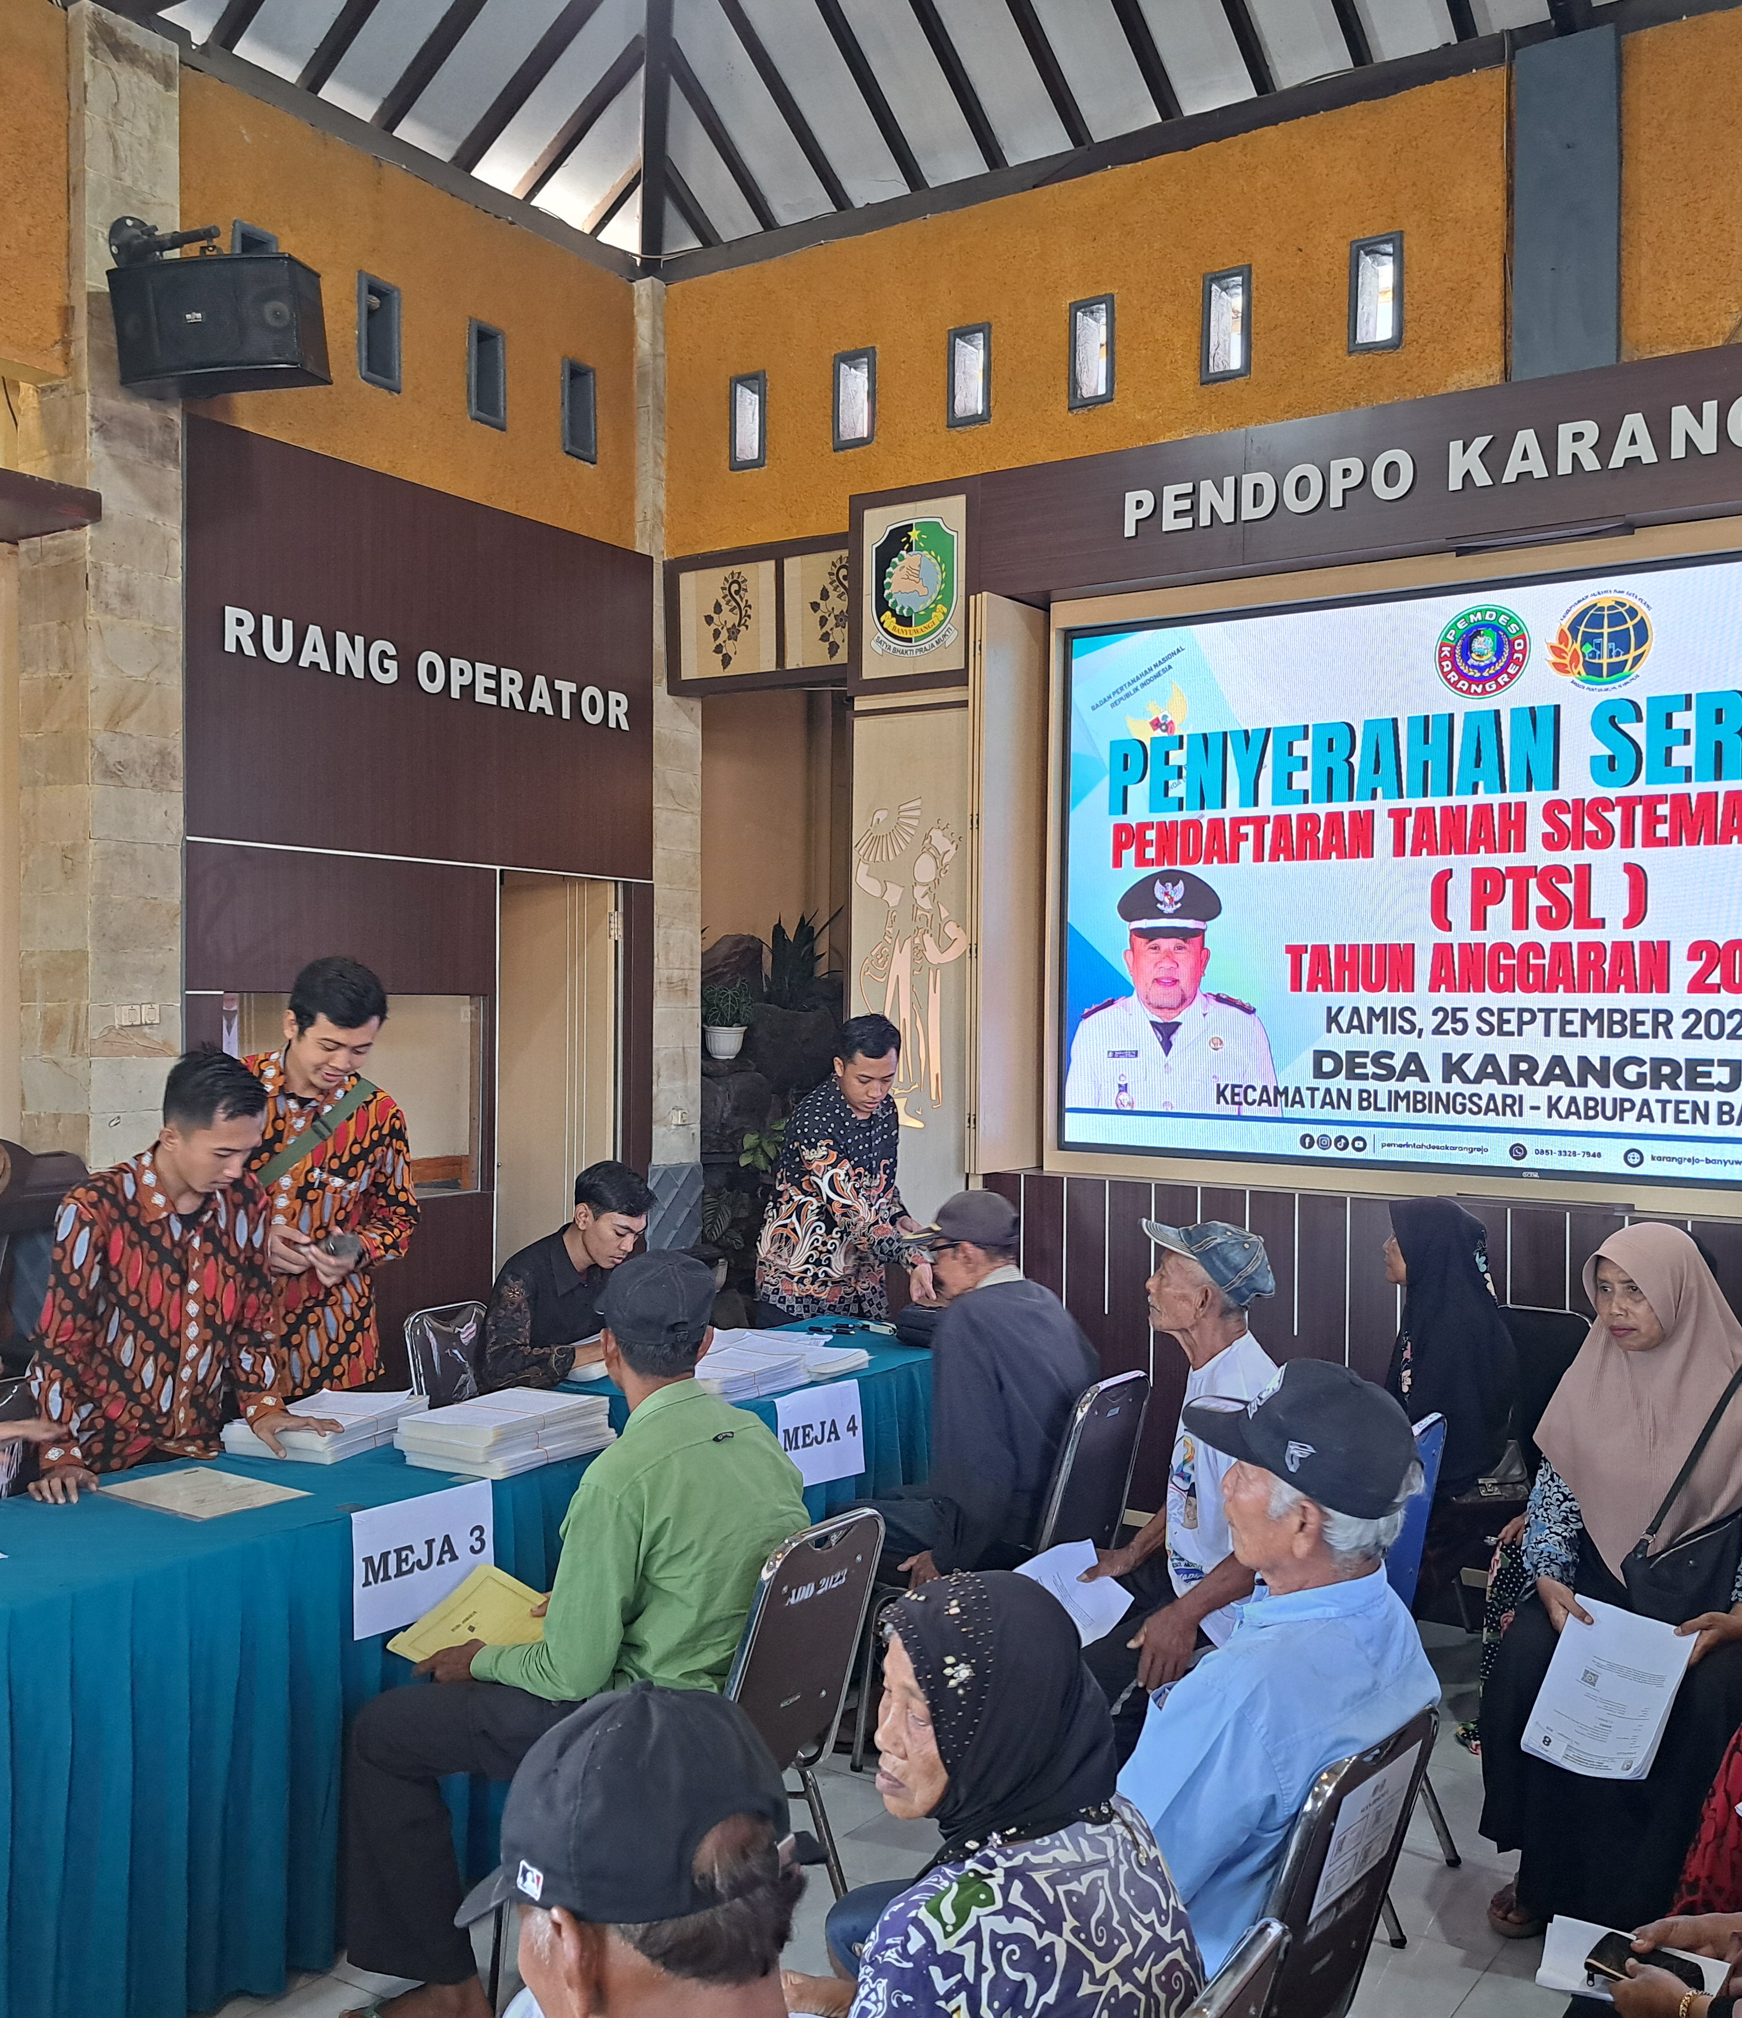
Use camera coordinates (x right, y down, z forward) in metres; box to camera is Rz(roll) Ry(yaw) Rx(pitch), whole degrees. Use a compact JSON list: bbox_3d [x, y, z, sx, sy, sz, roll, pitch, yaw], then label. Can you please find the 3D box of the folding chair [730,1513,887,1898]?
[{"bbox_3d":[-0.242,1.204,3.069,0.480,0.830,0.420,1,0,34],"label":"folding chair"}]

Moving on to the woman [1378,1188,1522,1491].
[{"bbox_3d":[1.237,1.039,4.470,0.680,1.200,0.500,1,1,34],"label":"woman"}]

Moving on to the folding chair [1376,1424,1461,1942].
[{"bbox_3d":[0.828,1.210,3.522,0.480,0.830,0.430,1,0,34],"label":"folding chair"}]

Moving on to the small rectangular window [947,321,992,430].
[{"bbox_3d":[0.347,-2.129,6.300,0.157,0.343,0.100,1,1,33],"label":"small rectangular window"}]

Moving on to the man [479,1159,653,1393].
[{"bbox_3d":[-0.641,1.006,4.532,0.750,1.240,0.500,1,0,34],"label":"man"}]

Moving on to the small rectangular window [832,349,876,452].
[{"bbox_3d":[-0.044,-2.130,6.554,0.157,0.343,0.100,1,1,33],"label":"small rectangular window"}]

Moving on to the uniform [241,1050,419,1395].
[{"bbox_3d":[-1.177,0.455,3.980,0.470,0.750,0.320,0,0,-10],"label":"uniform"}]

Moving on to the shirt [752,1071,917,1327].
[{"bbox_3d":[-0.112,0.545,5.350,0.470,0.710,0.320,0,1,-37],"label":"shirt"}]

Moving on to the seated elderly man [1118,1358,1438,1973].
[{"bbox_3d":[0.320,1.017,2.360,0.800,1.290,0.540,1,1,35],"label":"seated elderly man"}]

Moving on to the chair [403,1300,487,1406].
[{"bbox_3d":[-0.898,1.193,4.672,0.500,0.870,0.450,1,1,29],"label":"chair"}]

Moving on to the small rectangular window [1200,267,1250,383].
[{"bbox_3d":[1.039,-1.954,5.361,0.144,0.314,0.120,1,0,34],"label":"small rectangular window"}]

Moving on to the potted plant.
[{"bbox_3d":[-0.563,0.049,7.300,0.210,0.305,0.210,0,0,0],"label":"potted plant"}]

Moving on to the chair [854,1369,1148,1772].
[{"bbox_3d":[0.288,1.211,4.000,0.550,0.850,0.420,1,0,34],"label":"chair"}]

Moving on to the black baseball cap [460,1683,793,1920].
[{"bbox_3d":[-0.192,0.567,1.360,0.265,0.155,0.175,-6,-3,33],"label":"black baseball cap"}]

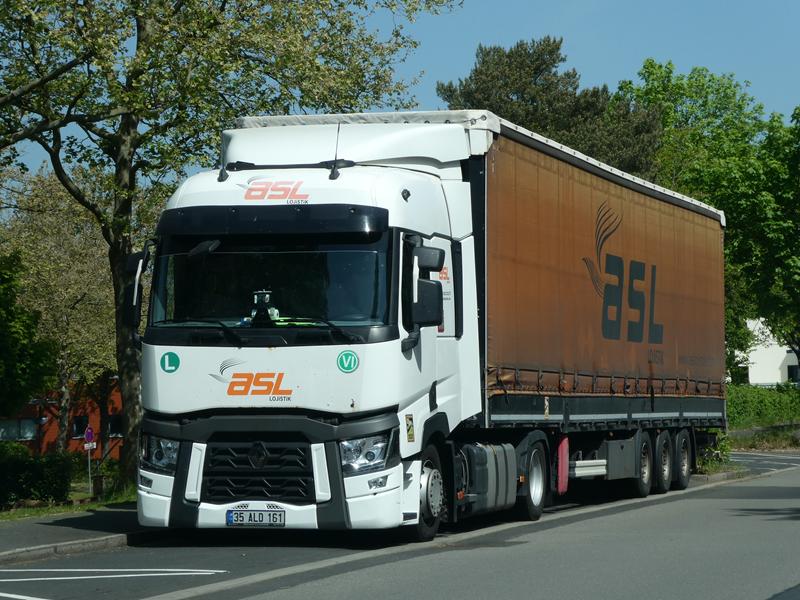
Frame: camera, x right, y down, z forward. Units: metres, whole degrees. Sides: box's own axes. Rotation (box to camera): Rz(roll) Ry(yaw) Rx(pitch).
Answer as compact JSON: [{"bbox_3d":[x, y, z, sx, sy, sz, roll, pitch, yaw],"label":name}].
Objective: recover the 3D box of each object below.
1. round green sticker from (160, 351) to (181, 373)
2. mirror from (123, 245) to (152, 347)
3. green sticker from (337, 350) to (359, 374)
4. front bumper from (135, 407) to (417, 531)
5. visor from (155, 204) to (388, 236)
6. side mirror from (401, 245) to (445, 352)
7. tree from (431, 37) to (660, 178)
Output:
[{"bbox_3d":[-1.975,0.529,21.104,0.185,0.185,0.012,-1,-2,17],"label":"round green sticker"},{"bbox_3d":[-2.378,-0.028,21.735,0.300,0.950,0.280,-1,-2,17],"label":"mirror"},{"bbox_3d":[-0.441,0.522,20.649,0.200,0.200,0.012,-1,-2,17],"label":"green sticker"},{"bbox_3d":[-1.156,1.451,21.014,2.520,0.990,0.550,-1,-2,17],"label":"front bumper"},{"bbox_3d":[-1.142,-0.666,21.141,2.220,0.330,0.420,-1,-2,17],"label":"visor"},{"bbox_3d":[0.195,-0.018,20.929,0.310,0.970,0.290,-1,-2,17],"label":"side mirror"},{"bbox_3d":[3.418,-1.324,56.000,5.400,9.400,5.200,0,-2,0],"label":"tree"}]

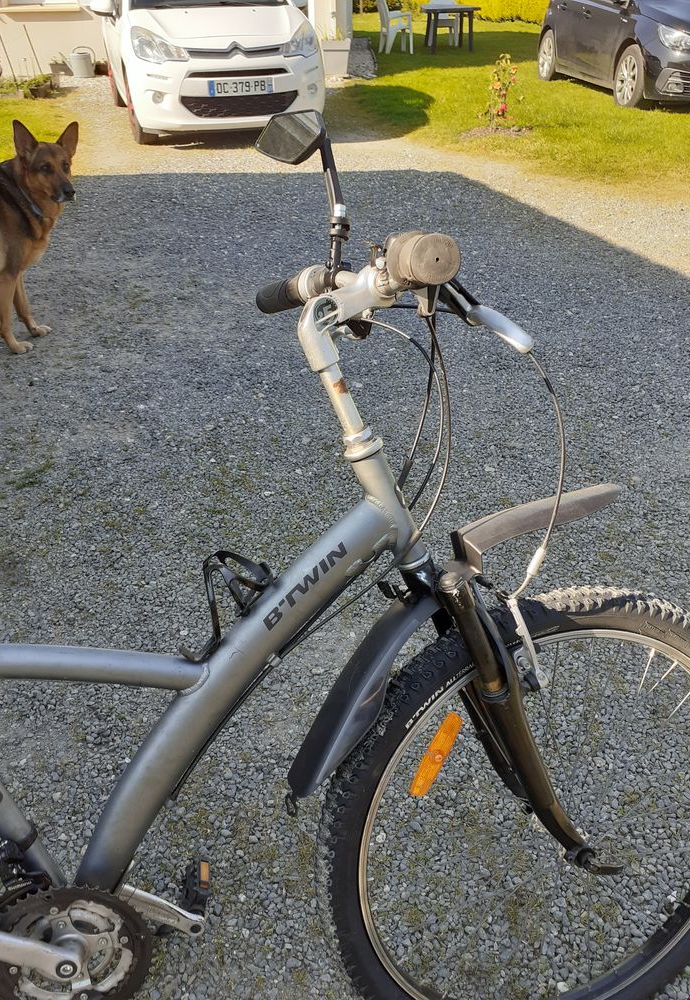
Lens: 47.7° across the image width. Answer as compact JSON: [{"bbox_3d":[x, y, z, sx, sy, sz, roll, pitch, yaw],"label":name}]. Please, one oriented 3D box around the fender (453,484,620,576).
[{"bbox_3d":[0.241,0.028,0.942,0.218,0.053,0.072,-15,15,-13],"label":"fender"}]

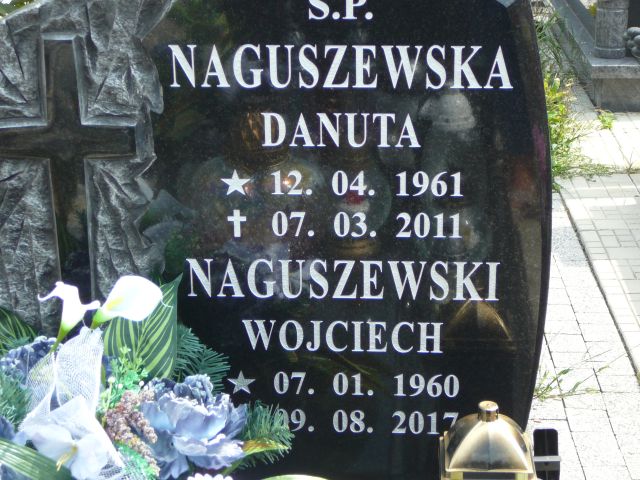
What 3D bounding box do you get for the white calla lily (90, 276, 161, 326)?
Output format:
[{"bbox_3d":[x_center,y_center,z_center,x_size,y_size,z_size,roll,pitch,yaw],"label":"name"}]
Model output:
[{"bbox_3d":[-0.213,0.069,1.550,0.085,0.055,0.048,-32,-2,11],"label":"white calla lily"}]

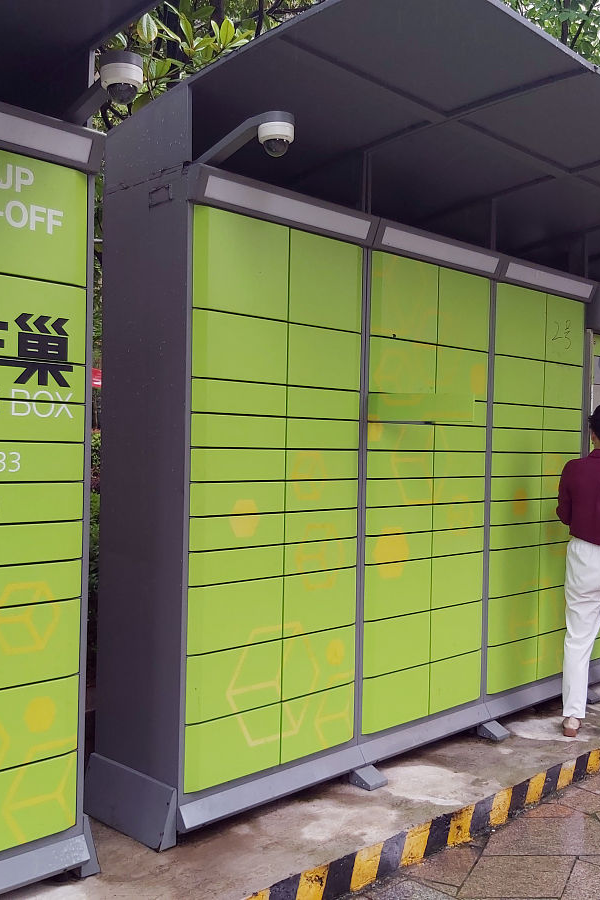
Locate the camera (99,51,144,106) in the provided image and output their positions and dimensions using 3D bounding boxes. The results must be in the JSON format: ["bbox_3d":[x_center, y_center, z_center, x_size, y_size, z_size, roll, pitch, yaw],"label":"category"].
[{"bbox_3d":[-0.473,-0.987,2.397,0.115,0.125,0.115,1,0,0],"label":"camera"}]

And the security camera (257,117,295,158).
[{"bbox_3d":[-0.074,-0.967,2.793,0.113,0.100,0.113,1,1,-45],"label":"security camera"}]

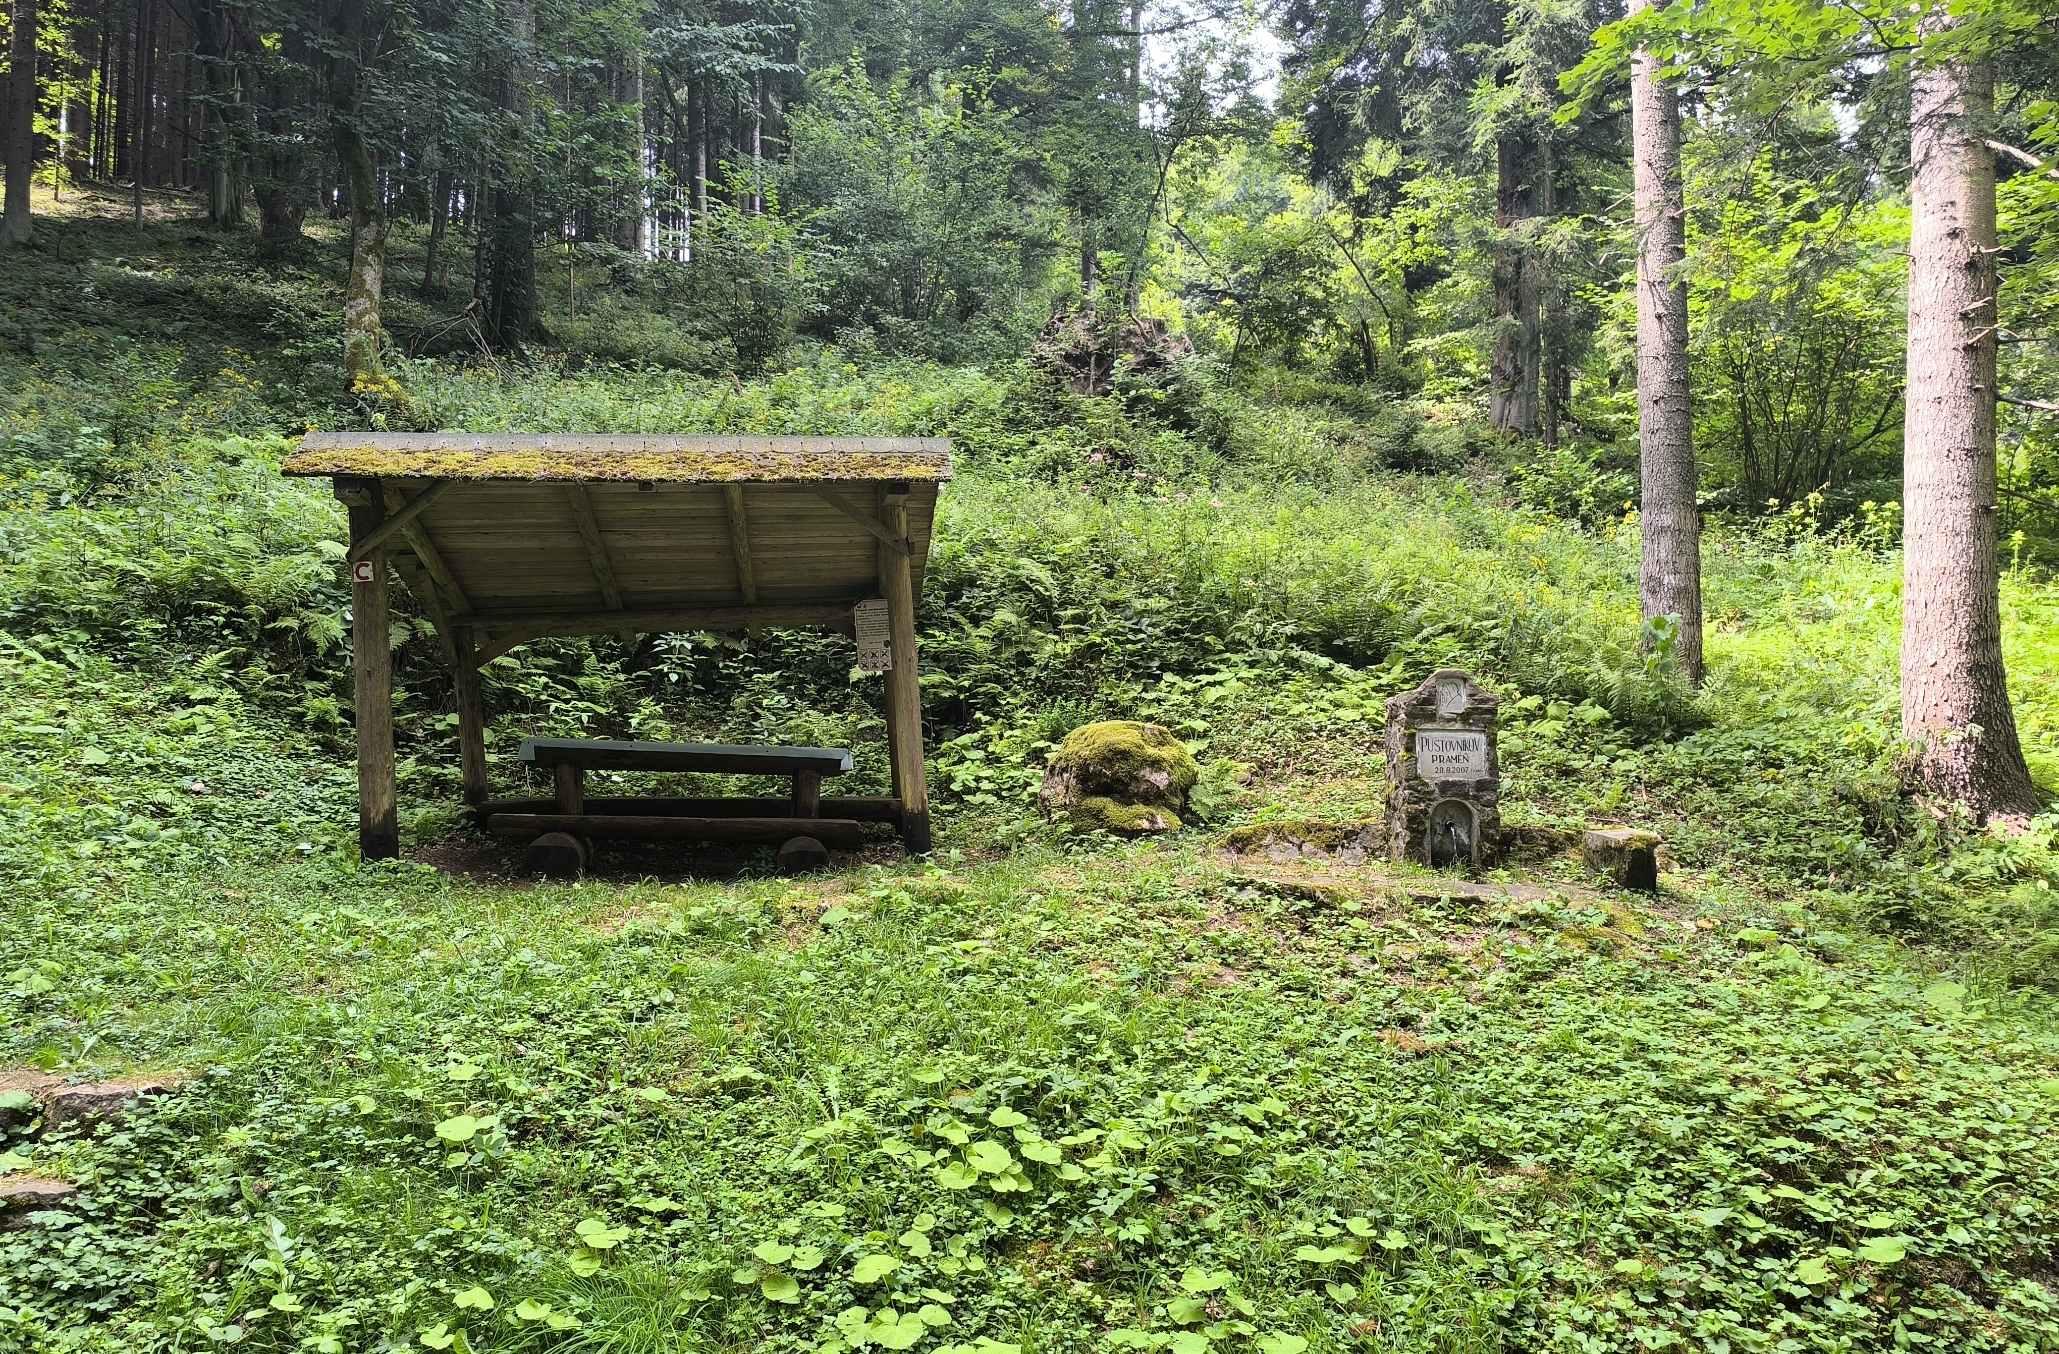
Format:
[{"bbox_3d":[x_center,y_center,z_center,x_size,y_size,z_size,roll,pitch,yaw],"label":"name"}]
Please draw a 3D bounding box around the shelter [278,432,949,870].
[{"bbox_3d":[-2.542,-0.175,9.300,3.750,2.550,2.700,-1,0,-8],"label":"shelter"}]

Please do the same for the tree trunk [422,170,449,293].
[{"bbox_3d":[-10.413,-7.831,24.000,0.240,2.200,0.240,9,0,0],"label":"tree trunk"}]

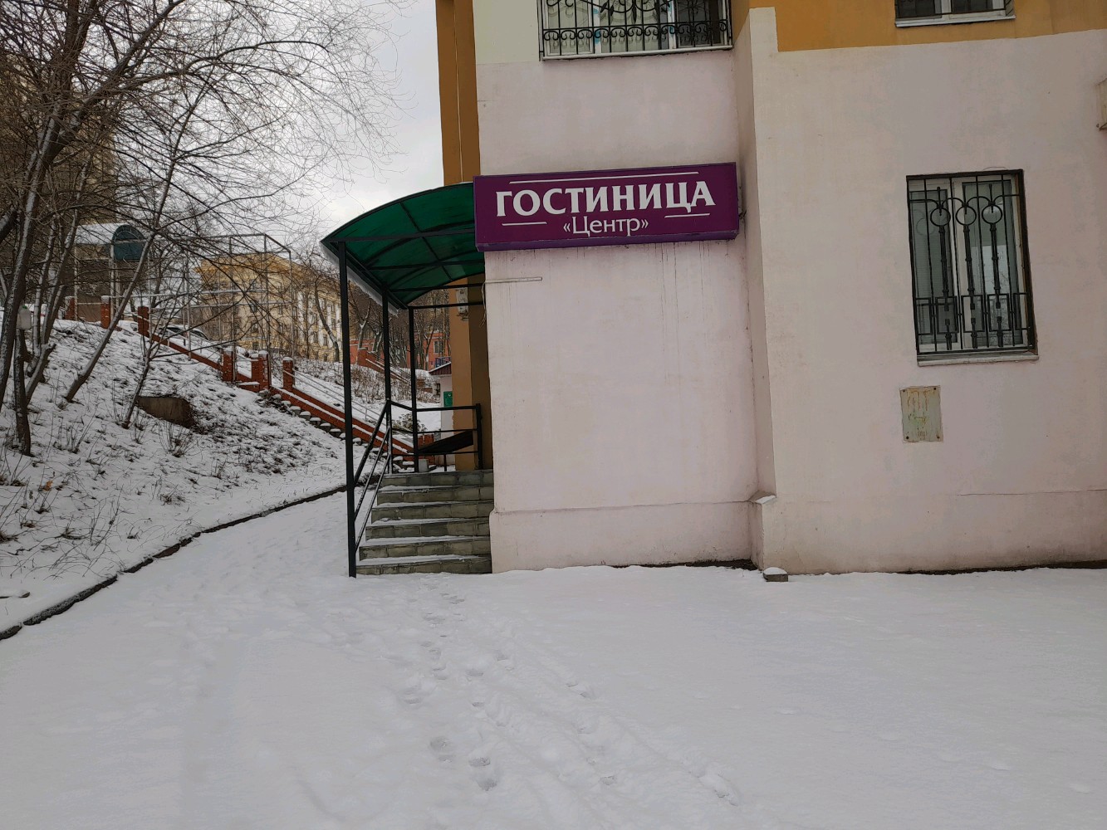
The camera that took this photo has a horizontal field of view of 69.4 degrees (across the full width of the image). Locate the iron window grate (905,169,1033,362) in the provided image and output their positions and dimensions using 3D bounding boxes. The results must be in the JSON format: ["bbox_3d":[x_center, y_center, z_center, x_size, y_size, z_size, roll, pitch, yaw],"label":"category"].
[{"bbox_3d":[3.867,-1.422,7.408,1.064,1.687,0.069,-3,-3,2],"label":"iron window grate"}]

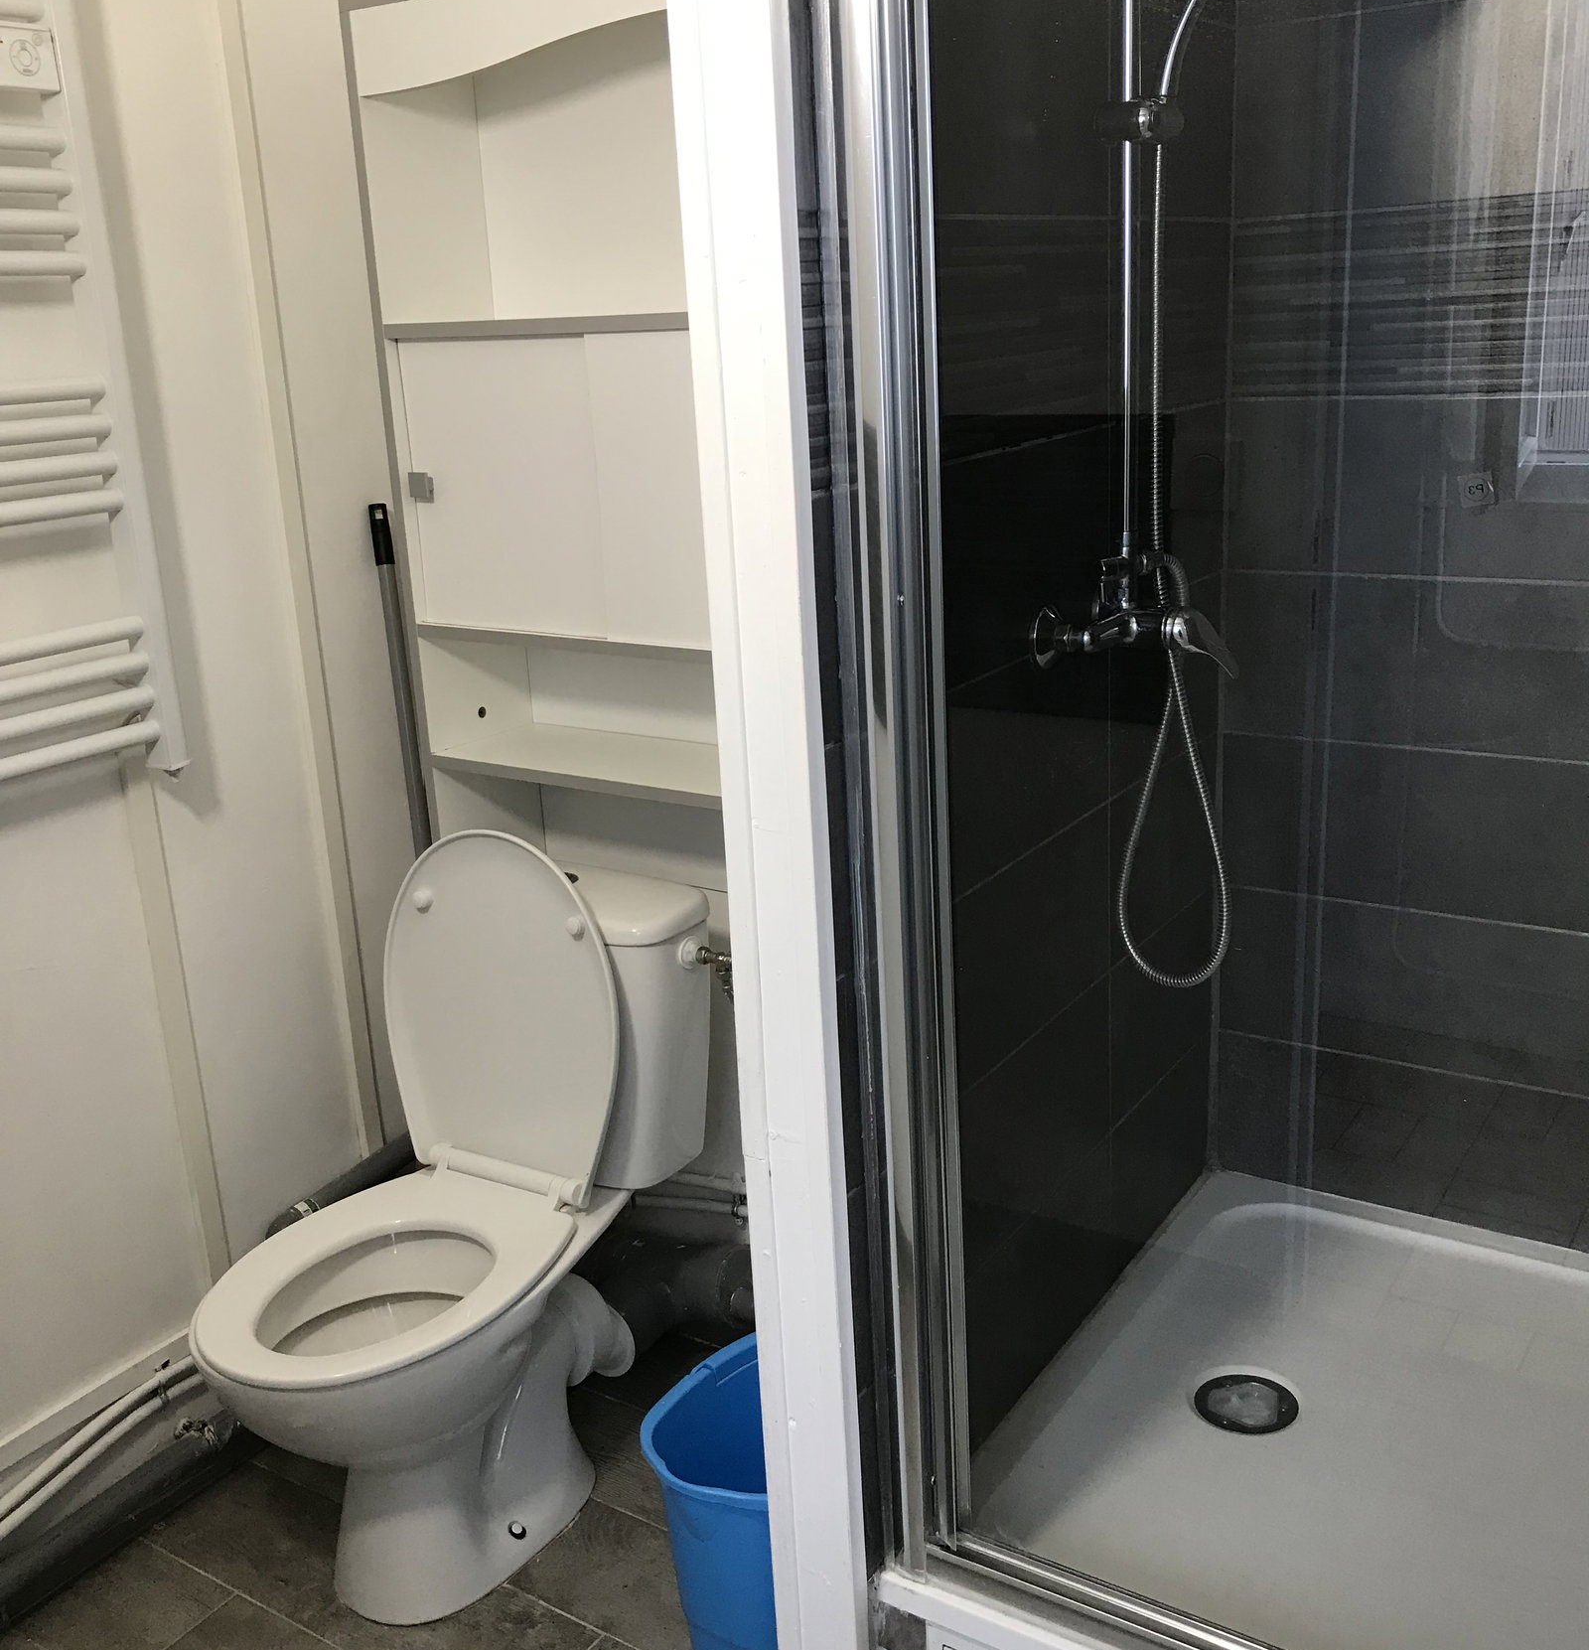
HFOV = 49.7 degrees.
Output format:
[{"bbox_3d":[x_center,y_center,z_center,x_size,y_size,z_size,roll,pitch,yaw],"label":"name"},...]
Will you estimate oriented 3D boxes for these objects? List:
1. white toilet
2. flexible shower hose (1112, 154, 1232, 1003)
[{"bbox_3d":[-0.424,0.470,2.095,0.390,0.865,0.690,7,19,30],"label":"white toilet"},{"bbox_3d":[0.393,-0.231,1.736,0.130,0.870,0.090,8,20,32],"label":"flexible shower hose"}]

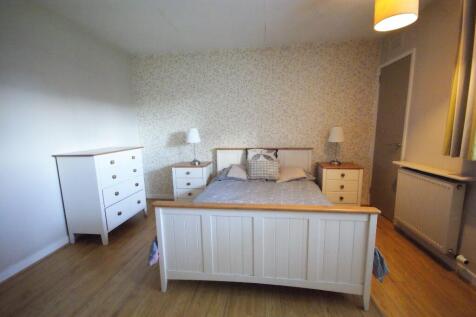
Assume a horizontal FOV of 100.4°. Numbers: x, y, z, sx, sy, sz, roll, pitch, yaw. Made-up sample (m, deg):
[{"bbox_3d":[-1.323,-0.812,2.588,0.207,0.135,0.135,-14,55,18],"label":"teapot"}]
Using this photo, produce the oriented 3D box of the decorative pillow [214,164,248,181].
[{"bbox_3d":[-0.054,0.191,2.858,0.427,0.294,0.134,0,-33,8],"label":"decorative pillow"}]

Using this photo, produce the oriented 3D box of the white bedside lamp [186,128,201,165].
[{"bbox_3d":[-0.687,-0.182,3.157,0.218,0.561,0.218,0,7,8],"label":"white bedside lamp"}]

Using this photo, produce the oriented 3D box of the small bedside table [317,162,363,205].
[{"bbox_3d":[1.431,0.437,2.879,0.525,0.667,0.436,0,7,8],"label":"small bedside table"}]

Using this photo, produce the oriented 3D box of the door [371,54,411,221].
[{"bbox_3d":[2.007,-0.217,2.652,0.062,2.002,0.623,0,7,8],"label":"door"}]

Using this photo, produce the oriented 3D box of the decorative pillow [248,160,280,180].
[{"bbox_3d":[0.353,0.163,2.745,0.418,0.320,0.134,0,-11,8],"label":"decorative pillow"}]

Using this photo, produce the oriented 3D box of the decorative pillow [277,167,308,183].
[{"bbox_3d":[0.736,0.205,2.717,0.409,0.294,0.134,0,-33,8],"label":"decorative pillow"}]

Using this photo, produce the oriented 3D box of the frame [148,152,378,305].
[{"bbox_3d":[0.253,0.418,2.203,1.460,0.917,1.860,0,7,8],"label":"frame"}]

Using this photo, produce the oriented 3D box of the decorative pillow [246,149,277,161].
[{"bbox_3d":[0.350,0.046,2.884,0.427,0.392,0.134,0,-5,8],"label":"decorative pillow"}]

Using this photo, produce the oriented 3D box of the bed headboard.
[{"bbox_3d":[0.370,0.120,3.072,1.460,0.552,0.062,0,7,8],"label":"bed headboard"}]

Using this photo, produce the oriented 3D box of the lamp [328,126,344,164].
[{"bbox_3d":[1.426,-0.173,2.873,0.223,0.552,0.223,0,7,8],"label":"lamp"}]

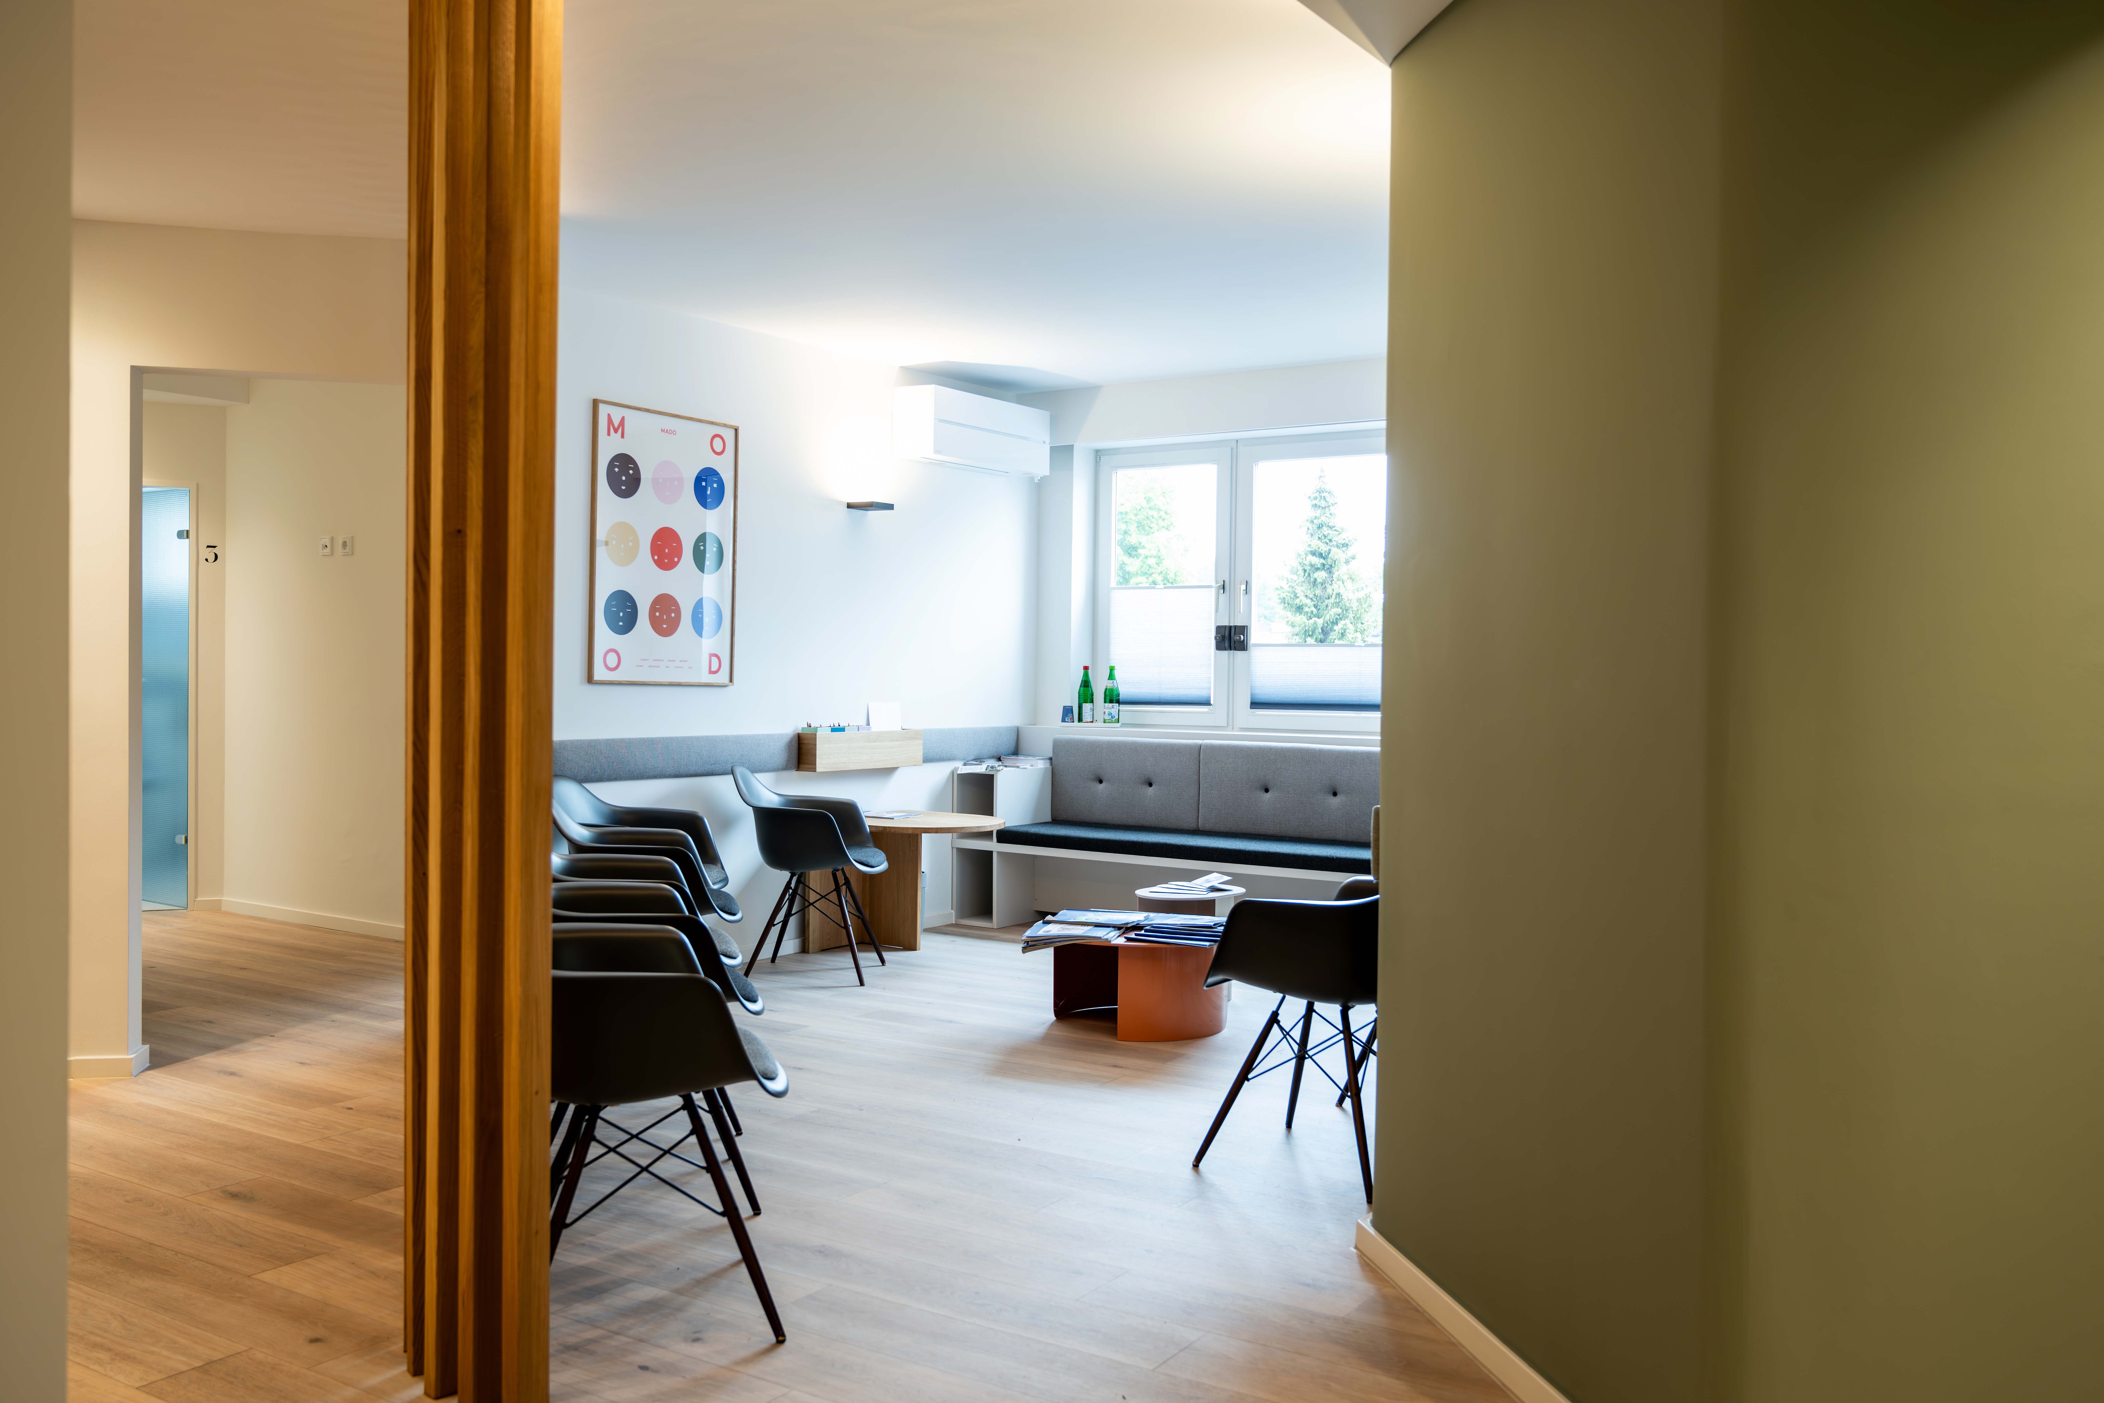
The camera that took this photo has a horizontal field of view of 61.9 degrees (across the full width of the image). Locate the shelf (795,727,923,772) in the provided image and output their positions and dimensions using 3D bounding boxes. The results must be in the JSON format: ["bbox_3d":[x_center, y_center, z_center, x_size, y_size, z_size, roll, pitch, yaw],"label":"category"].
[{"bbox_3d":[-0.826,0.211,7.491,0.140,0.160,0.690,1,1,34],"label":"shelf"}]

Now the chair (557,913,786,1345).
[{"bbox_3d":[-0.781,0.710,3.211,0.600,0.810,0.620,0,1,-17],"label":"chair"}]

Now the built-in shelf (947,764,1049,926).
[{"bbox_3d":[-0.219,0.678,8.334,0.240,0.730,0.470,1,1,34],"label":"built-in shelf"}]

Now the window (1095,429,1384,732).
[{"bbox_3d":[0.933,-0.544,8.126,1.750,1.340,0.100,1,1,34],"label":"window"}]

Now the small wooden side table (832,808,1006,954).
[{"bbox_3d":[-0.559,0.786,7.494,0.680,0.530,0.780,1,1,34],"label":"small wooden side table"}]

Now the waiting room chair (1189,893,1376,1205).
[{"bbox_3d":[0.688,0.714,4.212,0.600,0.810,0.620,1,1,37],"label":"waiting room chair"}]

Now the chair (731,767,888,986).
[{"bbox_3d":[-0.936,0.652,6.812,0.600,0.810,0.620,1,1,4],"label":"chair"}]

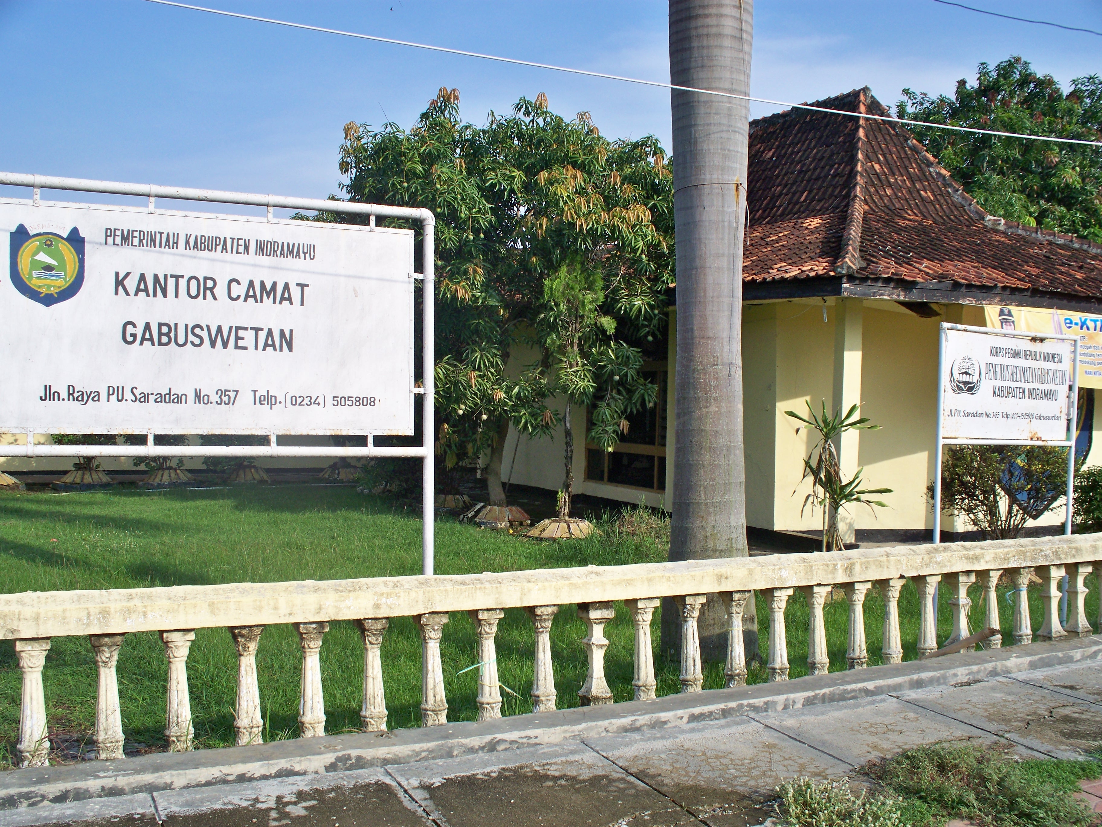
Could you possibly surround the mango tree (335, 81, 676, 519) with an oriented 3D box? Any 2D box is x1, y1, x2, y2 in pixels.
[{"bbox_3d":[-0.484,-1.331,13.200,4.200,5.050,4.000,1,2,0],"label":"mango tree"}]

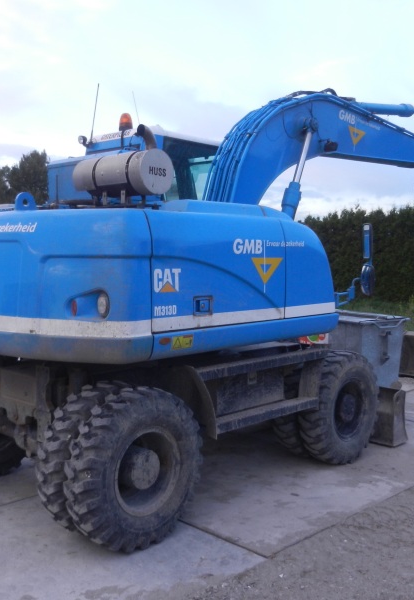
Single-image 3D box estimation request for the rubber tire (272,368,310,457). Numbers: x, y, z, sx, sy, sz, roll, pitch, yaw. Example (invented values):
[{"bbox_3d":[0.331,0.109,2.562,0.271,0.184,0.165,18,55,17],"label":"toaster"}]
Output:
[{"bbox_3d":[1.027,0.994,6.503,0.275,1.050,1.050,5,6,43],"label":"rubber tire"}]

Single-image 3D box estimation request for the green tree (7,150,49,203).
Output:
[{"bbox_3d":[-14.151,-7.242,55.358,4.200,10.080,4.200,0,4,-14],"label":"green tree"}]

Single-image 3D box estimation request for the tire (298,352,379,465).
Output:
[{"bbox_3d":[1.250,1.012,6.298,0.275,1.050,1.050,5,6,43],"label":"tire"}]

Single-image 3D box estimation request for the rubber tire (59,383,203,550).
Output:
[{"bbox_3d":[-0.459,1.117,4.451,0.275,1.050,1.050,5,6,43],"label":"rubber tire"}]

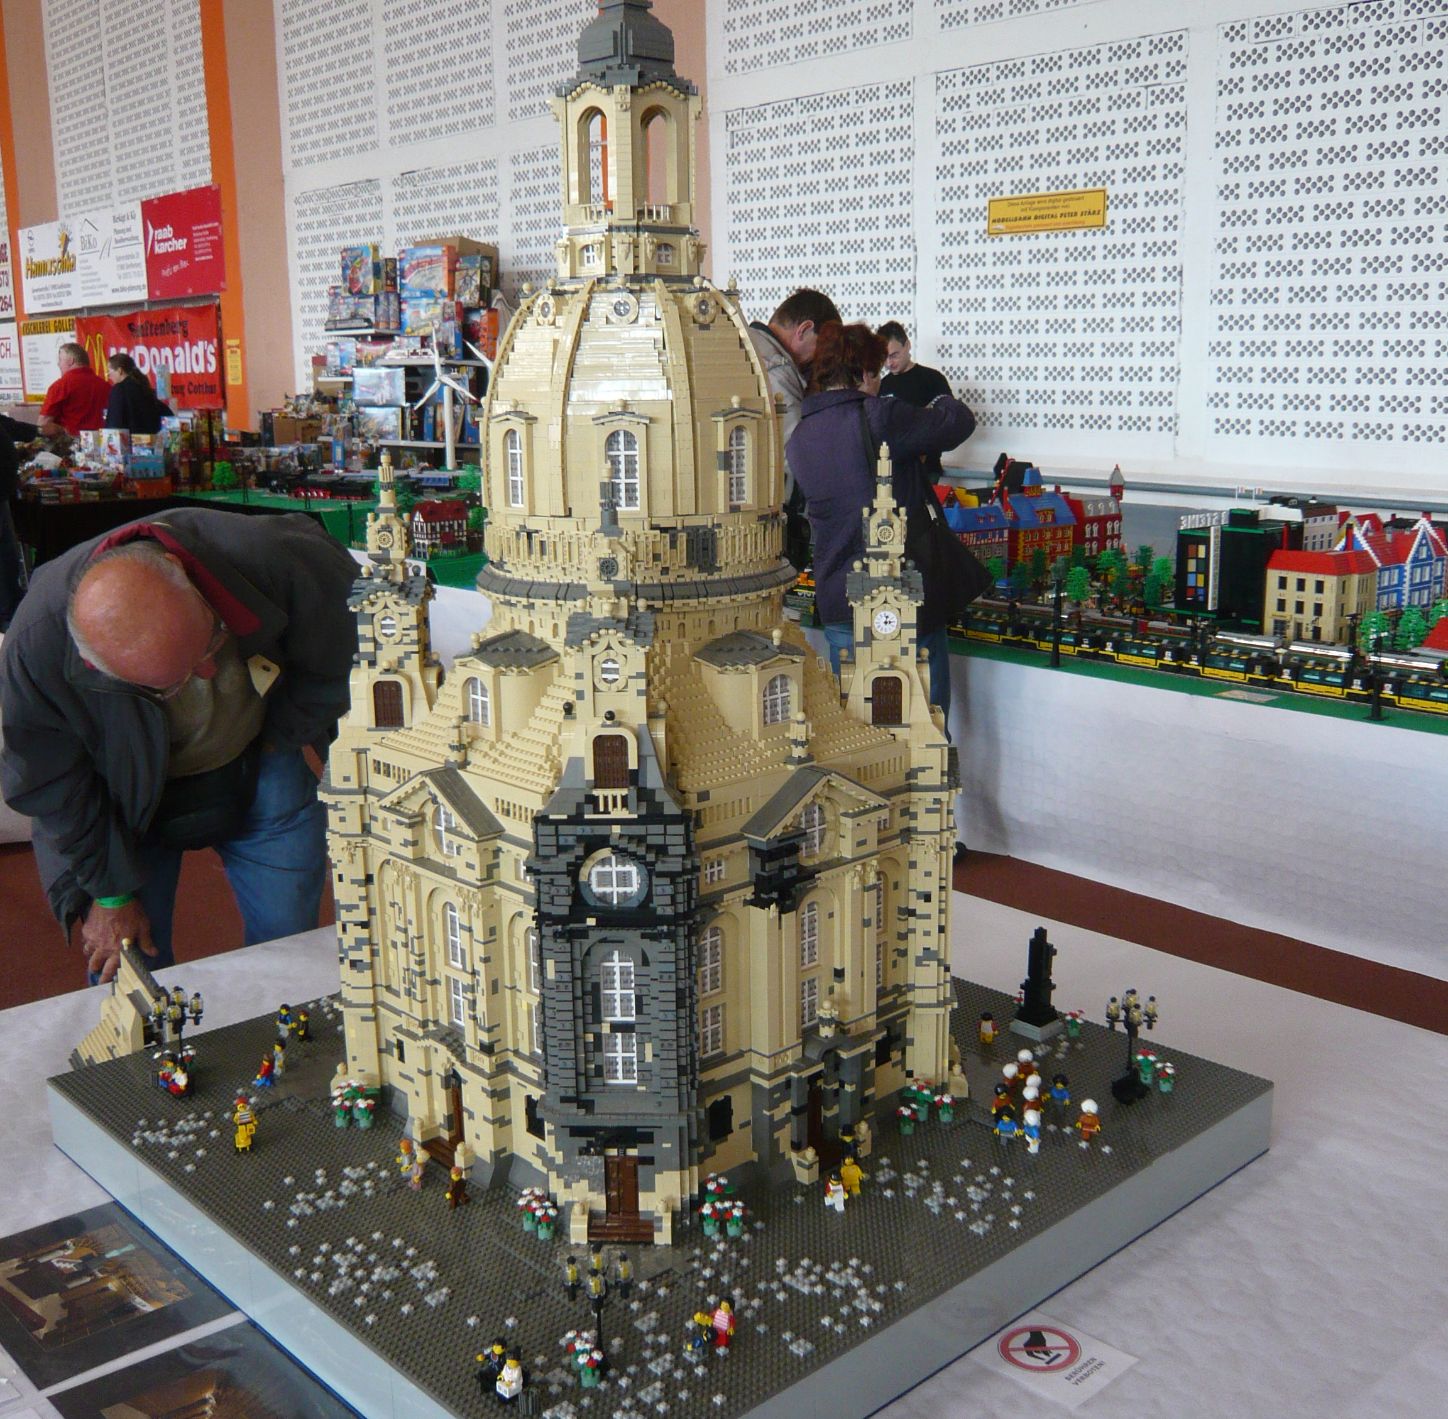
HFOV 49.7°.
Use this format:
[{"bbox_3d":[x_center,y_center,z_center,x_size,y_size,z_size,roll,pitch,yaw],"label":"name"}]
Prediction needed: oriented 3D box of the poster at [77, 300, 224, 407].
[{"bbox_3d":[-6.332,-3.815,17.043,0.040,1.020,3.950,-11,16,-40],"label":"poster"}]

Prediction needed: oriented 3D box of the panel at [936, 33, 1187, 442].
[{"bbox_3d":[1.703,-2.376,8.051,0.080,1.900,1.550,-11,16,-40],"label":"panel"}]

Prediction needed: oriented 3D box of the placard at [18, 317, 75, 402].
[{"bbox_3d":[-8.332,-4.289,19.266,0.040,1.010,1.970,-11,16,-40],"label":"placard"}]

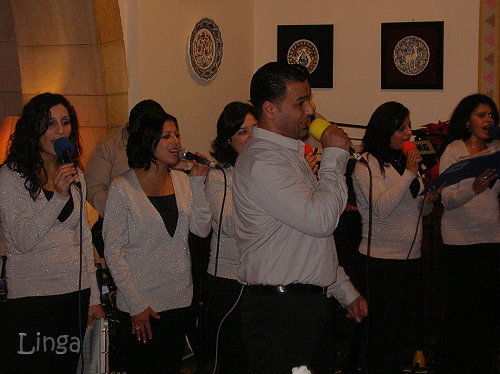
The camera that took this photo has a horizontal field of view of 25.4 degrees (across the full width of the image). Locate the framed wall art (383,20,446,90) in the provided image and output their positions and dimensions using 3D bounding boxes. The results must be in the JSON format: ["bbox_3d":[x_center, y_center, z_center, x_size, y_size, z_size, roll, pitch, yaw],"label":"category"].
[{"bbox_3d":[1.015,-0.817,6.943,0.415,0.415,0.030,3,7,30],"label":"framed wall art"}]

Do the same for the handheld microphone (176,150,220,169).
[{"bbox_3d":[-0.222,-0.116,4.850,0.200,0.050,0.050,17,55,22],"label":"handheld microphone"}]

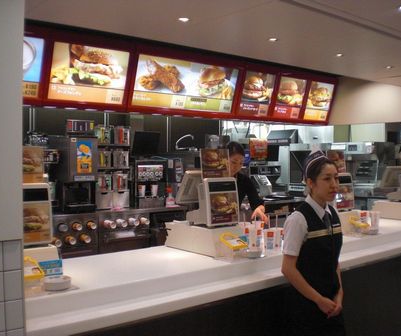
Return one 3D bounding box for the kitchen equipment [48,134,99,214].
[{"bbox_3d":[-1.520,0.082,5.905,0.353,0.878,0.520,-1,2,-40],"label":"kitchen equipment"}]

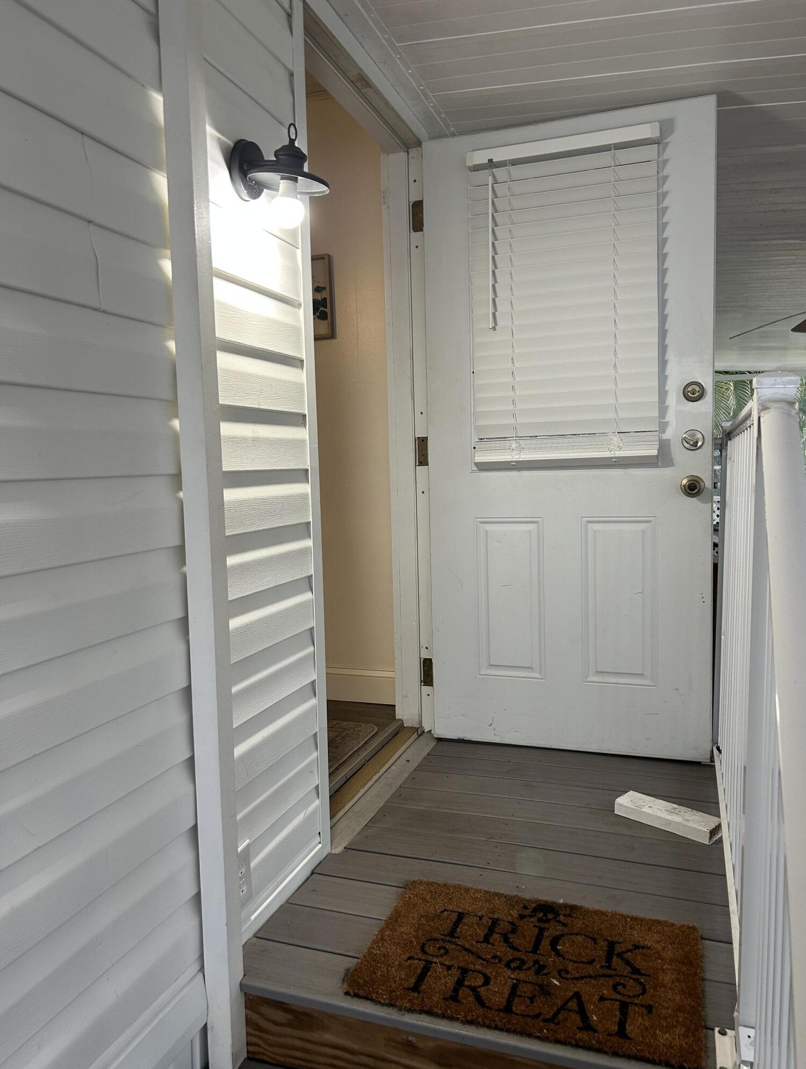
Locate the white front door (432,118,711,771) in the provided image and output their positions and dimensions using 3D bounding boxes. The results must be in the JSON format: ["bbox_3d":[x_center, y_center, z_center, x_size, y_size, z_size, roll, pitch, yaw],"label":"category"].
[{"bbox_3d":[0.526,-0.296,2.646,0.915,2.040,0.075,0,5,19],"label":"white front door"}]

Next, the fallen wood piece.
[{"bbox_3d":[0.710,0.757,2.162,0.088,0.037,0.272,-6,6,-44],"label":"fallen wood piece"}]

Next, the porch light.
[{"bbox_3d":[-0.236,-0.704,1.591,0.178,0.197,0.160,0,5,19],"label":"porch light"}]

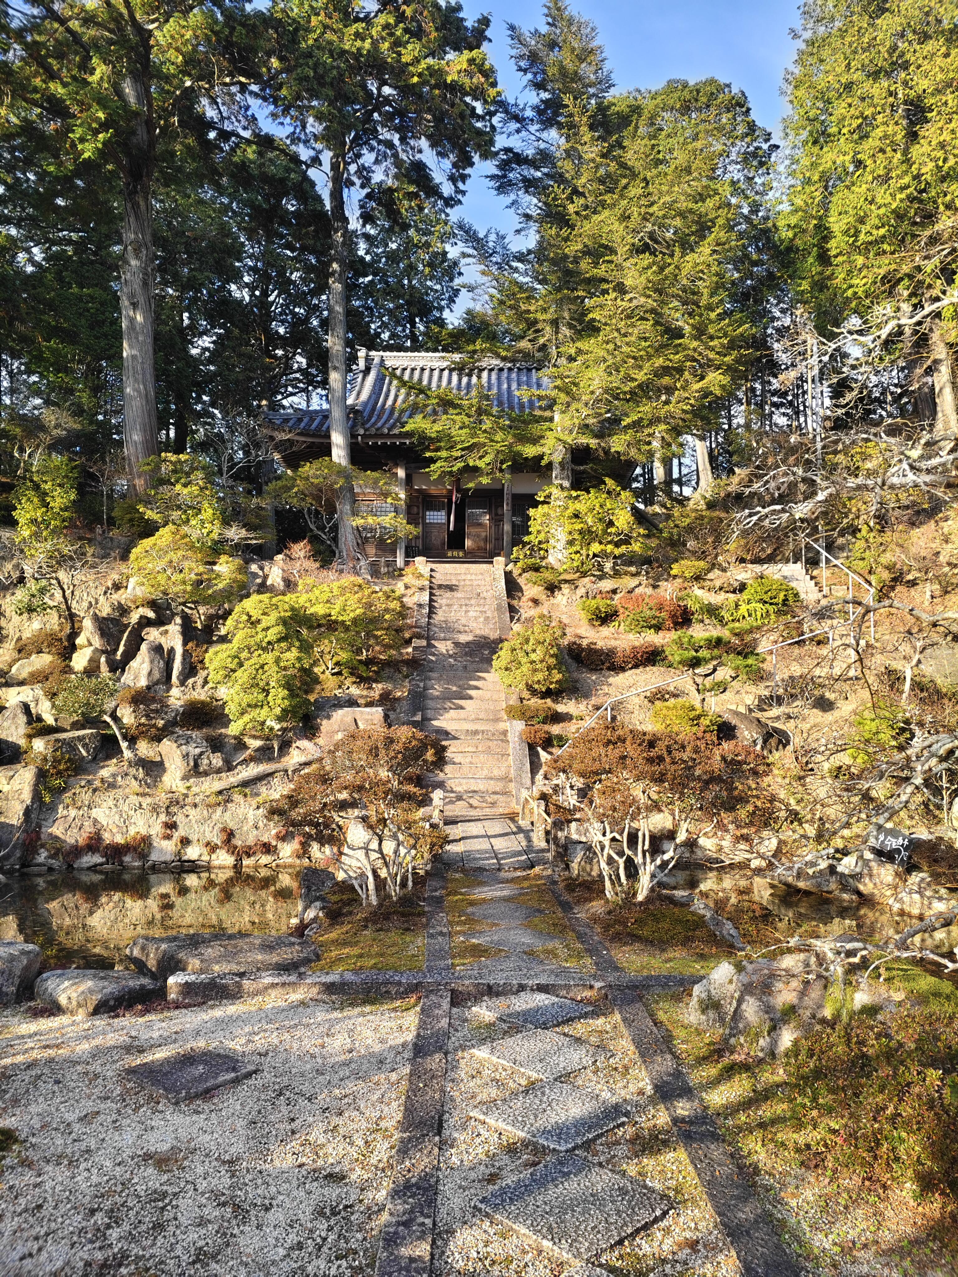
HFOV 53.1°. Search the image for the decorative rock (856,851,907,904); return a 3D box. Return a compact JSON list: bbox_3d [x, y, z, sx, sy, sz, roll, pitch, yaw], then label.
[{"bbox_3d":[4.318,2.561,10.300,0.520,0.540,0.500,0,-5,0],"label":"decorative rock"}]

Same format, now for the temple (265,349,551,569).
[{"bbox_3d":[-0.670,-4.367,23.396,8.200,6.200,8.200,0,-4,-3],"label":"temple"}]

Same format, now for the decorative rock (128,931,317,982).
[{"bbox_3d":[-1.634,2.060,6.100,1.170,0.280,0.700,0,-5,0],"label":"decorative rock"}]

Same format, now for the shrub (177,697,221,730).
[{"bbox_3d":[-4.610,1.233,15.800,0.717,0.538,0.700,0,-1,0],"label":"shrub"}]

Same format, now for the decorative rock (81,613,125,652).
[{"bbox_3d":[-6.264,-0.084,16.000,0.640,0.666,0.650,0,-4,-3],"label":"decorative rock"}]

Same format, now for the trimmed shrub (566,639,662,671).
[{"bbox_3d":[2.222,0.280,15.900,1.556,0.529,0.750,0,-4,-3],"label":"trimmed shrub"}]

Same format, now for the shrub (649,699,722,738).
[{"bbox_3d":[3.165,1.239,14.700,1.100,0.620,0.950,0,-5,0],"label":"shrub"}]

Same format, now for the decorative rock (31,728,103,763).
[{"bbox_3d":[-5.626,1.459,13.100,0.920,0.430,0.600,0,-4,-3],"label":"decorative rock"}]

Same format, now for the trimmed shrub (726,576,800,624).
[{"bbox_3d":[5.151,-0.684,17.500,1.280,0.874,1.150,0,-4,-3],"label":"trimmed shrub"}]

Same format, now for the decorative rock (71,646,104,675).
[{"bbox_3d":[-7.104,0.398,17.400,0.611,0.522,0.550,0,-1,0],"label":"decorative rock"}]

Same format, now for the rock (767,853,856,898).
[{"bbox_3d":[4.232,3.020,12.200,1.153,0.589,0.750,0,-1,0],"label":"rock"}]

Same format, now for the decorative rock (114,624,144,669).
[{"bbox_3d":[-5.906,0.126,16.200,0.500,0.740,0.500,0,-5,0],"label":"decorative rock"}]

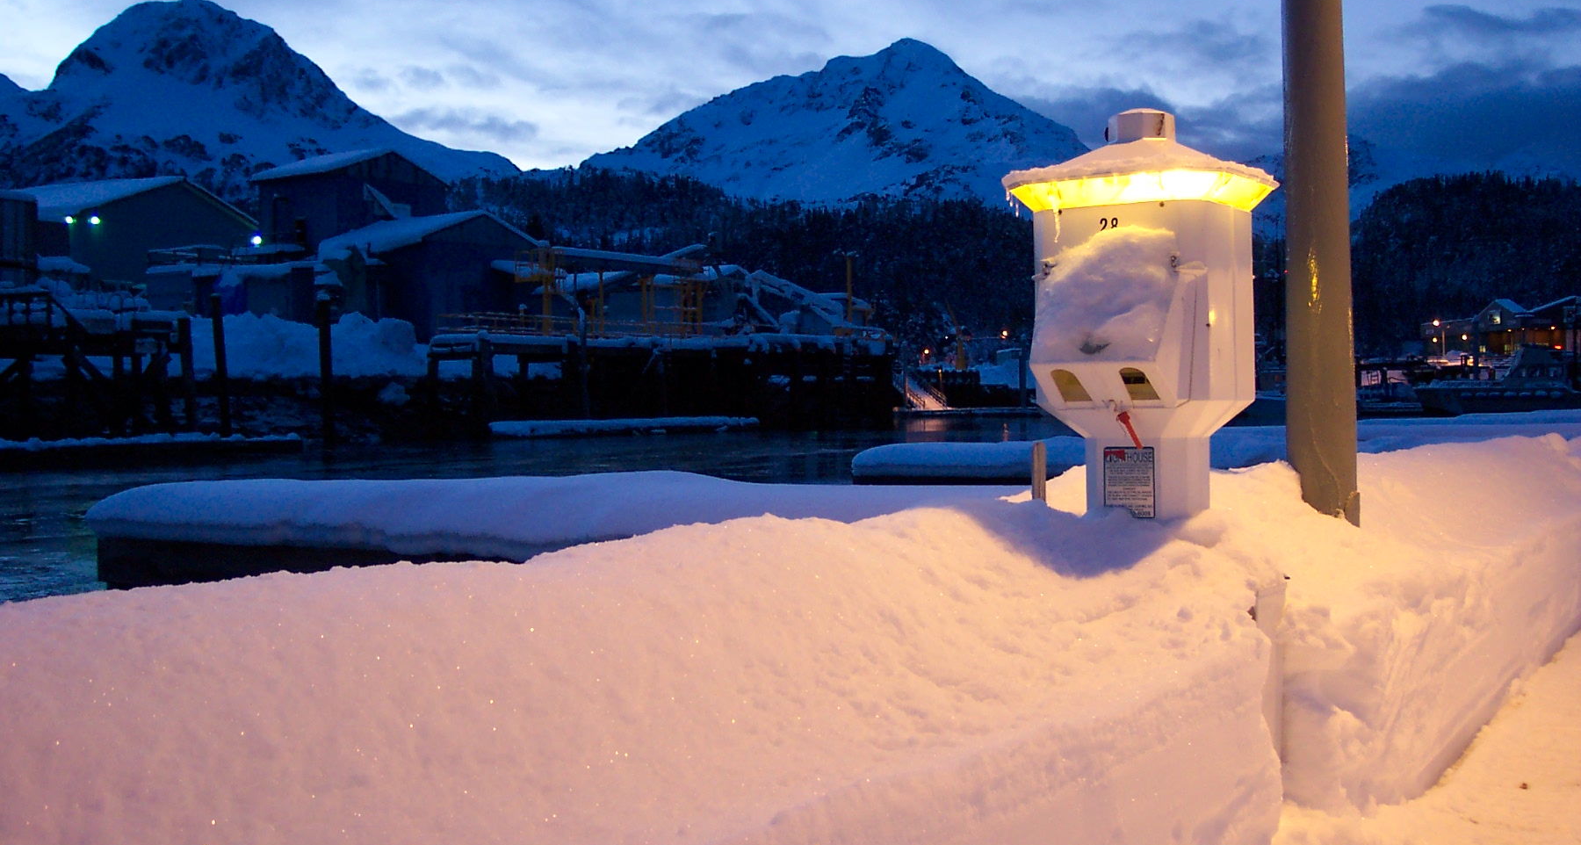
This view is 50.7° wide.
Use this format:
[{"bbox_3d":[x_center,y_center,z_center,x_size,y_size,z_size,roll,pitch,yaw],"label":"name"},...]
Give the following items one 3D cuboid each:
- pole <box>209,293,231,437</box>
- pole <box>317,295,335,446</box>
[{"bbox_3d":[-17.031,-1.654,49.961,0.300,4.354,0.300,-4,1,-19],"label":"pole"},{"bbox_3d":[-13.871,-1.533,49.960,0.320,4.477,0.320,-2,1,-15],"label":"pole"}]

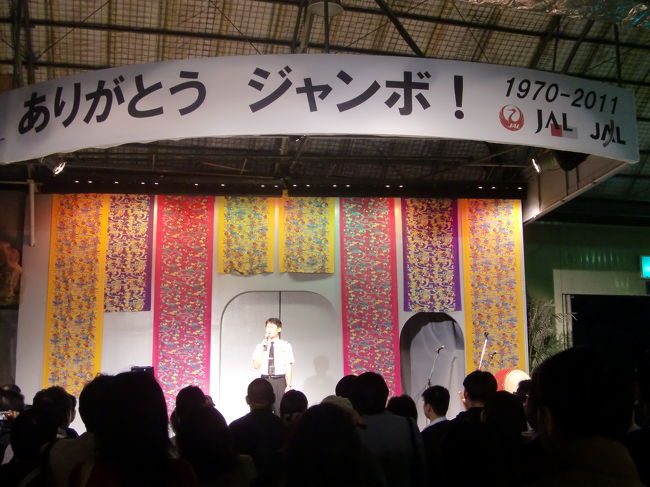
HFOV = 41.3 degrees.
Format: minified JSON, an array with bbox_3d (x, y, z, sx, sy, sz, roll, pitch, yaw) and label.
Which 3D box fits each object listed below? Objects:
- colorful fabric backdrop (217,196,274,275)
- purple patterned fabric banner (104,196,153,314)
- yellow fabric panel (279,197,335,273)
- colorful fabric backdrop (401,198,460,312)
[{"bbox_3d":[-1.028,-0.109,11.312,0.746,1.048,0.050,0,-10,-4],"label":"colorful fabric backdrop"},{"bbox_3d":[-2.594,0.119,11.145,0.735,1.532,0.050,0,-10,-4],"label":"purple patterned fabric banner"},{"bbox_3d":[-0.230,-0.116,11.377,0.740,1.018,0.050,0,-10,-4],"label":"yellow fabric panel"},{"bbox_3d":[1.420,0.146,11.461,0.764,1.519,0.050,0,-10,-4],"label":"colorful fabric backdrop"}]

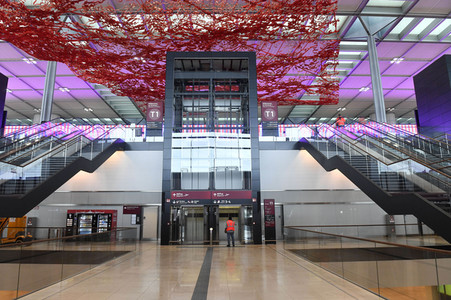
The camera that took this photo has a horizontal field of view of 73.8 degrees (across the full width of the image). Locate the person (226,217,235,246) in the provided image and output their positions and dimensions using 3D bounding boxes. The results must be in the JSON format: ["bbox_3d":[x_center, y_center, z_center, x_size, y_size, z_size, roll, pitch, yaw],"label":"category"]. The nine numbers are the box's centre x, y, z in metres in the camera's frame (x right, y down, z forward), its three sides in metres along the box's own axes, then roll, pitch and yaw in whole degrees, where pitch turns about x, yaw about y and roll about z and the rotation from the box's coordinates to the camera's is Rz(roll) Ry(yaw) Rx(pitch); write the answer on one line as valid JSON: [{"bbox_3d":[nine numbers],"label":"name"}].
[{"bbox_3d":[0.325,4.840,17.720,0.530,1.710,0.360,-1,-12,4],"label":"person"}]

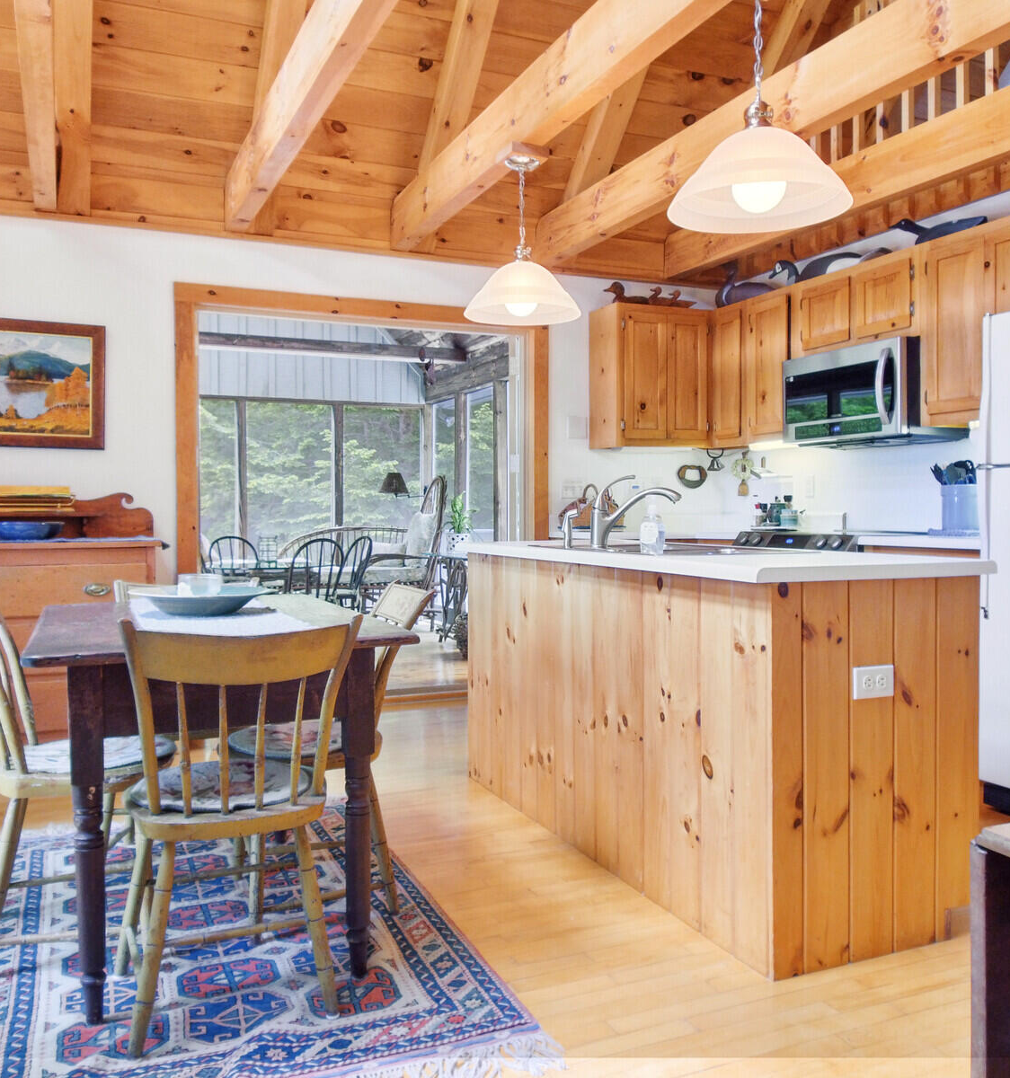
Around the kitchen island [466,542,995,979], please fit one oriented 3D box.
[{"bbox_3d":[0.487,0.485,2.836,0.715,0.894,1.760,-1,1,-24],"label":"kitchen island"}]

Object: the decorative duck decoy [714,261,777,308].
[{"bbox_3d":[1.387,-1.470,5.210,0.170,0.290,0.540,-1,2,-25],"label":"decorative duck decoy"}]

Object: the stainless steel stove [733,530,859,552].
[{"bbox_3d":[1.625,0.034,4.387,0.660,0.150,0.760,-1,2,-25],"label":"stainless steel stove"}]

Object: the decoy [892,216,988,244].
[{"bbox_3d":[1.919,-1.372,4.037,0.150,0.175,0.490,-1,2,-25],"label":"decoy"}]

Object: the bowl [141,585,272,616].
[{"bbox_3d":[-0.775,0.162,2.365,0.345,0.066,0.345,-1,1,-24],"label":"bowl"}]

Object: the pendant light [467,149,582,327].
[{"bbox_3d":[0.069,-1.138,3.450,0.440,0.575,0.440,0,2,0],"label":"pendant light"}]

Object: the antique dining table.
[{"bbox_3d":[-0.747,0.573,2.292,0.755,0.752,1.065,-1,1,-24],"label":"antique dining table"}]

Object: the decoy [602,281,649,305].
[{"bbox_3d":[0.698,-1.349,5.099,0.310,0.152,0.115,-1,1,-24],"label":"decoy"}]

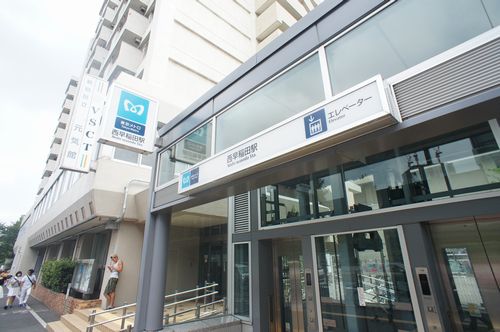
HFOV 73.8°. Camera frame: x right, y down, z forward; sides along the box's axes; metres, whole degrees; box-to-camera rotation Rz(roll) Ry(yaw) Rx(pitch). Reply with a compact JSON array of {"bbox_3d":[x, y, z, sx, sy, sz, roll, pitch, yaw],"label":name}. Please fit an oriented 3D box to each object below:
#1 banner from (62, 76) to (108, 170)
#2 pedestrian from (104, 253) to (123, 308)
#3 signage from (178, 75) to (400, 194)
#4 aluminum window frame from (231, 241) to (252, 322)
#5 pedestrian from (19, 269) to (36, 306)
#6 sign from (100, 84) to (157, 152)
[{"bbox_3d":[-6.100,-1.595,12.347,0.836,3.861,0.250,17,-26,-38],"label":"banner"},{"bbox_3d":[-4.603,3.873,11.243,0.500,1.700,0.420,-18,-27,39],"label":"pedestrian"},{"bbox_3d":[0.097,-0.140,4.104,0.210,0.386,3.444,17,-26,-38],"label":"signage"},{"bbox_3d":[-0.157,2.479,7.268,0.100,1.583,0.637,17,-26,-38],"label":"aluminum window frame"},{"bbox_3d":[-10.475,5.757,15.744,0.550,1.680,0.400,12,-24,-30],"label":"pedestrian"},{"bbox_3d":[-2.383,-0.919,6.664,0.995,1.182,0.200,17,-26,-38],"label":"sign"}]

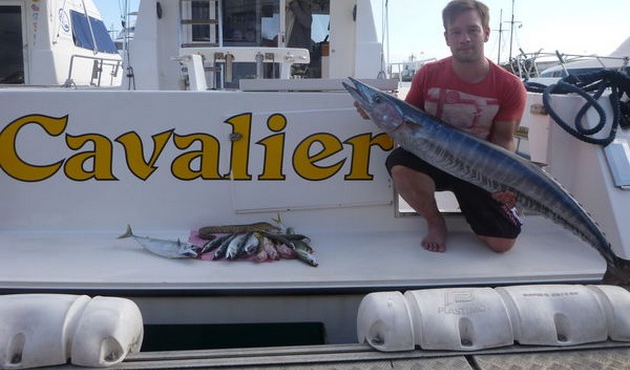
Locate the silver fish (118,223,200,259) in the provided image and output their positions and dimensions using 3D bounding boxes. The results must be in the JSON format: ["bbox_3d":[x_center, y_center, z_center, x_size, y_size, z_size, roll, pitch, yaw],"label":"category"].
[{"bbox_3d":[-0.684,0.246,2.208,0.360,0.100,0.070,11,-20,19],"label":"silver fish"}]

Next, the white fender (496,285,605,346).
[{"bbox_3d":[0.849,0.461,1.849,0.345,0.190,0.190,0,14,-4],"label":"white fender"}]

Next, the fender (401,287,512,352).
[{"bbox_3d":[0.505,0.464,1.825,0.345,0.190,0.190,0,14,-4],"label":"fender"}]

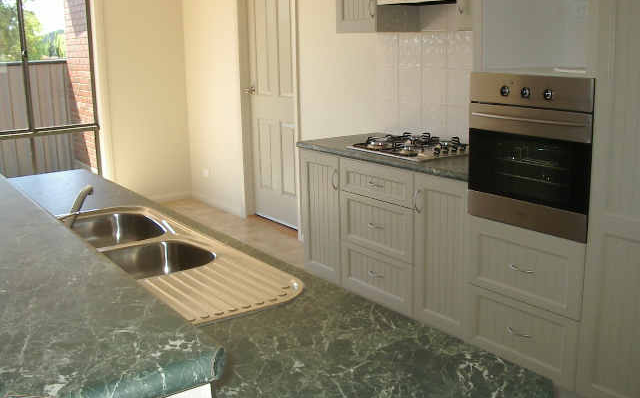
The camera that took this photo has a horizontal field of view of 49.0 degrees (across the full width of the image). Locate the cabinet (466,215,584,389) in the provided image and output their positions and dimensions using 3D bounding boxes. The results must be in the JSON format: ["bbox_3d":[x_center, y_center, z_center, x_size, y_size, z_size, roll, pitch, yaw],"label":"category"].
[{"bbox_3d":[1.071,0.377,3.123,0.580,0.623,0.598,-10,16,-35],"label":"cabinet"}]

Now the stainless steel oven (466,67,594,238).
[{"bbox_3d":[1.045,-0.222,2.979,0.560,0.610,0.600,-10,16,-35],"label":"stainless steel oven"}]

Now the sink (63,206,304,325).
[{"bbox_3d":[-0.534,0.228,2.042,0.480,0.170,1.175,-10,16,-35],"label":"sink"}]

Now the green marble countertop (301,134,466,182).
[{"bbox_3d":[0.500,-0.249,3.799,0.605,0.034,1.342,-10,16,-35],"label":"green marble countertop"}]

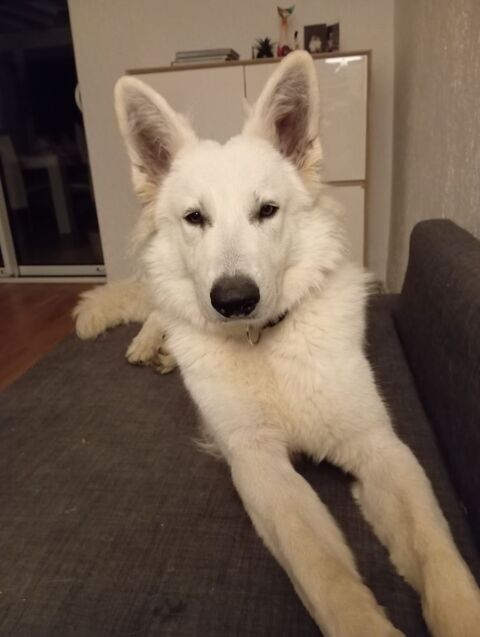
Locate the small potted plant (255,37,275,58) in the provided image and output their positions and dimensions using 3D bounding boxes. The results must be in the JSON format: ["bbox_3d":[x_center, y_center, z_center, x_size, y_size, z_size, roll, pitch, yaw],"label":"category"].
[{"bbox_3d":[0.129,-1.402,2.712,0.103,0.131,0.103,0,18,10],"label":"small potted plant"}]

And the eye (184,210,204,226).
[{"bbox_3d":[-0.045,-0.100,0.515,0.019,0.016,0.012,0,20,12],"label":"eye"}]

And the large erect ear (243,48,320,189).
[{"bbox_3d":[0.047,-0.218,0.575,0.074,0.137,0.045,2,12,-12],"label":"large erect ear"}]

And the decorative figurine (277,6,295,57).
[{"bbox_3d":[0.238,-1.465,2.672,0.090,0.264,0.070,0,18,10],"label":"decorative figurine"}]

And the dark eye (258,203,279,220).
[{"bbox_3d":[0.028,-0.107,0.515,0.019,0.017,0.012,-8,20,-9],"label":"dark eye"}]

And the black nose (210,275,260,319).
[{"bbox_3d":[-0.004,-0.019,0.438,0.040,0.032,0.028,-4,25,2],"label":"black nose"}]

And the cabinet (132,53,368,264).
[{"bbox_3d":[0.090,-0.773,2.983,1.251,1.224,0.400,0,18,10],"label":"cabinet"}]

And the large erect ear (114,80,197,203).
[{"bbox_3d":[-0.093,-0.196,0.575,0.070,0.132,0.045,-13,13,15],"label":"large erect ear"}]

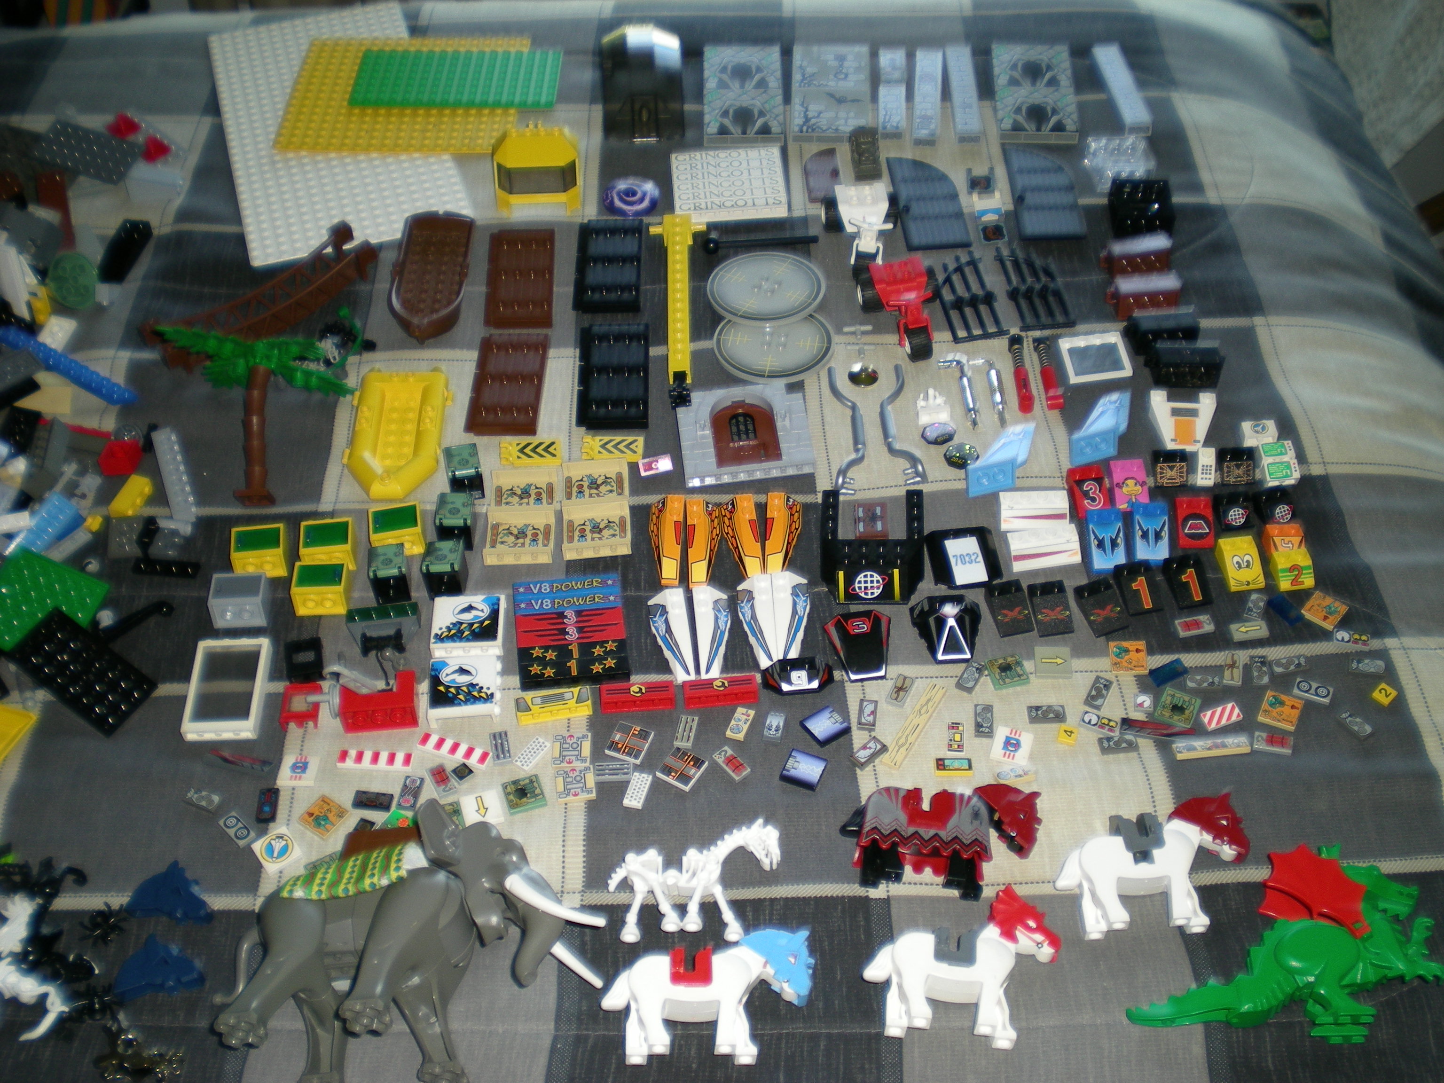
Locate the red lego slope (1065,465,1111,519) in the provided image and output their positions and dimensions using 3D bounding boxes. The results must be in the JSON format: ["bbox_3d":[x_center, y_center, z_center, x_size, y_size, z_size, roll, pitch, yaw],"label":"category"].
[{"bbox_3d":[0.180,-0.025,0.776,0.016,0.011,0.024,-6,50,-5],"label":"red lego slope"}]

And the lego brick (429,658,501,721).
[{"bbox_3d":[-0.113,0.066,0.700,0.030,0.008,0.032,-4,46,-5],"label":"lego brick"}]

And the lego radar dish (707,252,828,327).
[{"bbox_3d":[0.024,-0.137,0.858,0.064,0.010,0.064,-1,44,1],"label":"lego radar dish"}]

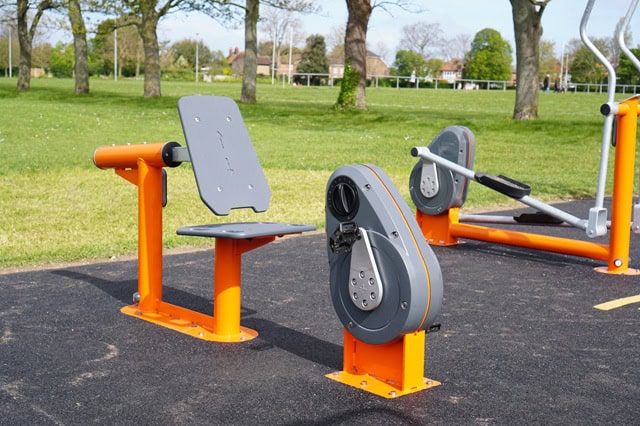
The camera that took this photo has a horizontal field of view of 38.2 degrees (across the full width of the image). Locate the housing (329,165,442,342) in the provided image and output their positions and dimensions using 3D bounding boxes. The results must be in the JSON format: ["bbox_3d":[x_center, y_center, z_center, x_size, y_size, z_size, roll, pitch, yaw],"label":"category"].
[{"bbox_3d":[0.224,0.147,3.295,0.218,0.627,0.476,-6,12,-42],"label":"housing"}]

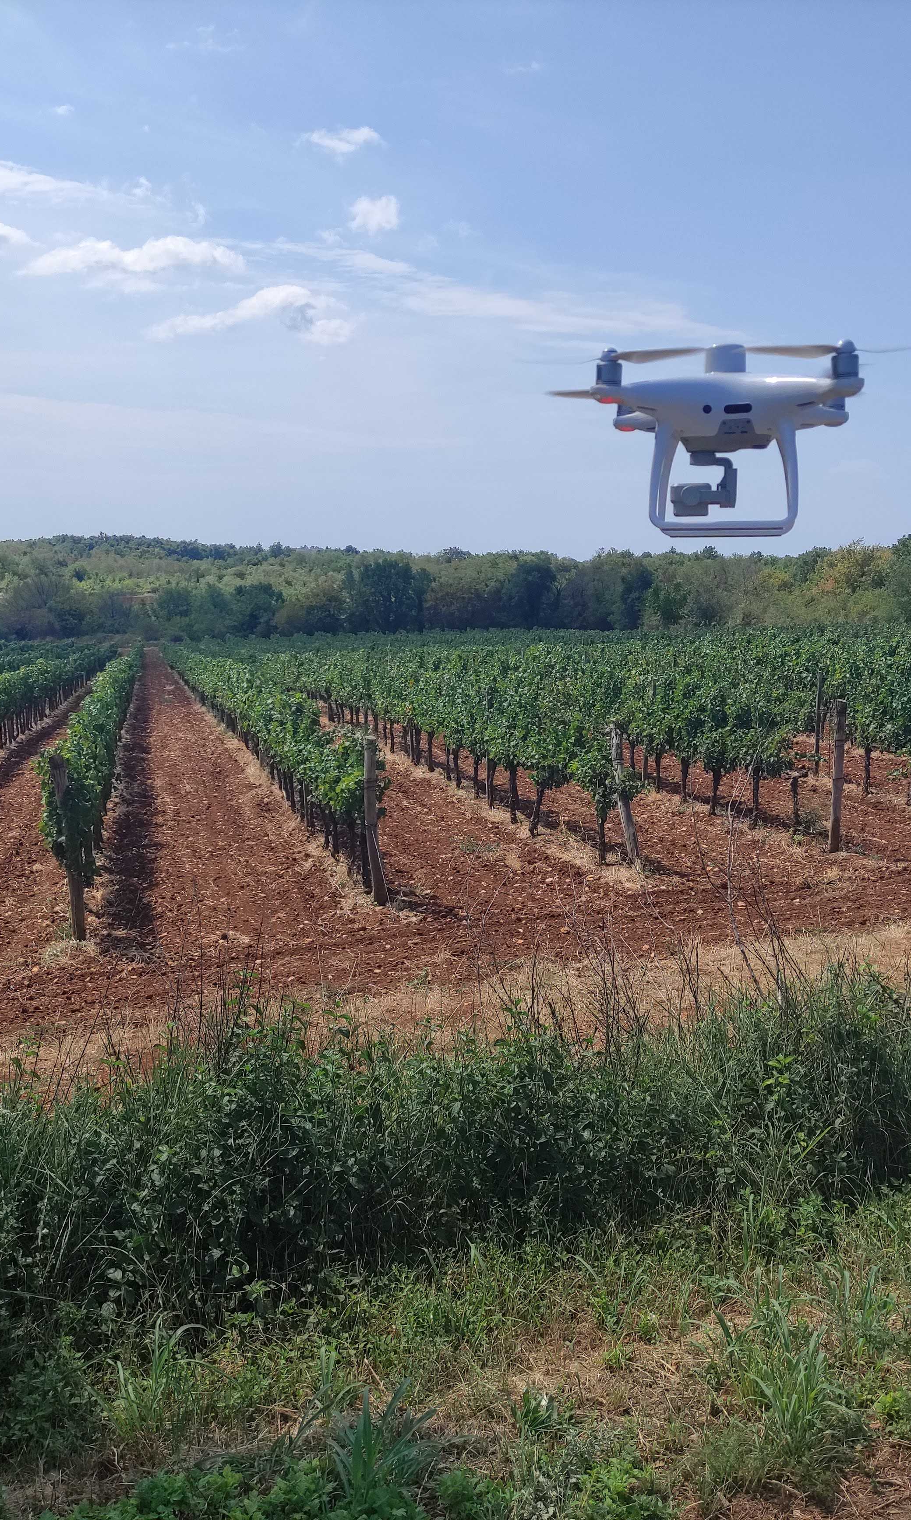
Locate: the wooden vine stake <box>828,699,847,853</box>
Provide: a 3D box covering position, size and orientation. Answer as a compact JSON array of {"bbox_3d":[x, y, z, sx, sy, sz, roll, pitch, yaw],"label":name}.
[{"bbox_3d":[4.130,0.175,15.782,0.113,1.665,0.113,2,6,15],"label":"wooden vine stake"}]

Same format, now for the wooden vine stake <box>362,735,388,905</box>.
[{"bbox_3d":[-0.756,0.586,13.982,0.112,1.634,0.112,-4,5,-3],"label":"wooden vine stake"}]

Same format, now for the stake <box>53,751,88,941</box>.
[{"bbox_3d":[-3.389,0.769,12.834,0.118,1.663,0.118,-6,7,-14],"label":"stake"}]

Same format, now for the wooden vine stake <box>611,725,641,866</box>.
[{"bbox_3d":[1.770,0.375,15.291,0.116,1.491,0.116,-7,4,8],"label":"wooden vine stake"}]

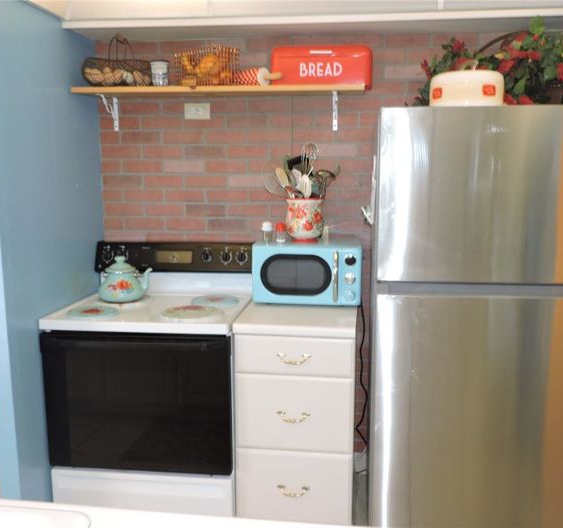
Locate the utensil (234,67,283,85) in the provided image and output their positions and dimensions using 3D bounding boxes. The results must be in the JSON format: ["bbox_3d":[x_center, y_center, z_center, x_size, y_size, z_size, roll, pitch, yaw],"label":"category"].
[{"bbox_3d":[-0.138,-0.793,2.612,0.078,0.078,0.430,-7,12,-38],"label":"utensil"}]

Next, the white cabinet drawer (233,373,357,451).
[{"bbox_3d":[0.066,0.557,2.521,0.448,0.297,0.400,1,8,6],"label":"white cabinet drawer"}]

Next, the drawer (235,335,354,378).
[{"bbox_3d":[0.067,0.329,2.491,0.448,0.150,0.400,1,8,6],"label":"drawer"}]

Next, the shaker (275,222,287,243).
[{"bbox_3d":[-0.004,-0.134,2.591,0.046,0.087,0.046,1,9,7],"label":"shaker"}]

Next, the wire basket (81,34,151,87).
[{"bbox_3d":[-0.729,-0.878,2.695,0.302,0.222,0.210,1,9,7],"label":"wire basket"}]

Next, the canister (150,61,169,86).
[{"bbox_3d":[-0.524,-0.813,2.640,0.084,0.111,0.084,1,9,7],"label":"canister"}]

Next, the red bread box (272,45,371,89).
[{"bbox_3d":[0.179,-0.861,2.682,0.430,0.172,0.190,1,8,6],"label":"red bread box"}]

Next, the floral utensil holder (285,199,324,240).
[{"bbox_3d":[0.102,-0.181,2.581,0.166,0.187,0.166,1,9,7],"label":"floral utensil holder"}]

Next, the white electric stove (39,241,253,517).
[{"bbox_3d":[-0.540,0.501,2.699,0.757,1.140,0.640,1,8,6],"label":"white electric stove"}]

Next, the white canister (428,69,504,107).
[{"bbox_3d":[0.675,-0.625,2.224,0.270,0.152,0.270,1,9,7],"label":"white canister"}]

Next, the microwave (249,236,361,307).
[{"bbox_3d":[0.118,0.028,2.671,0.452,0.258,0.345,1,9,7],"label":"microwave"}]

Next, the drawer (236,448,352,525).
[{"bbox_3d":[0.075,0.829,2.598,0.443,0.300,0.515,1,9,7],"label":"drawer"}]

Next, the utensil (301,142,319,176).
[{"bbox_3d":[0.108,-0.394,2.705,0.075,0.280,0.075,10,8,5],"label":"utensil"}]

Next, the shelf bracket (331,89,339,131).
[{"bbox_3d":[0.237,-0.678,2.700,0.023,0.162,0.200,1,8,6],"label":"shelf bracket"}]

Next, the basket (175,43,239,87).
[{"bbox_3d":[-0.331,-0.864,2.725,0.275,0.160,0.150,3,8,24],"label":"basket"}]

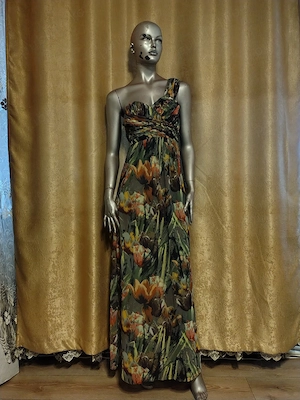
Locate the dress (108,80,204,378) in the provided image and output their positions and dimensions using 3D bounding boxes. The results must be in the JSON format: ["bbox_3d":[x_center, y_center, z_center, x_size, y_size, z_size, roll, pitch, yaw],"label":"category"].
[{"bbox_3d":[0.022,0.122,1.465,0.440,1.440,0.330,0,2,-3],"label":"dress"}]

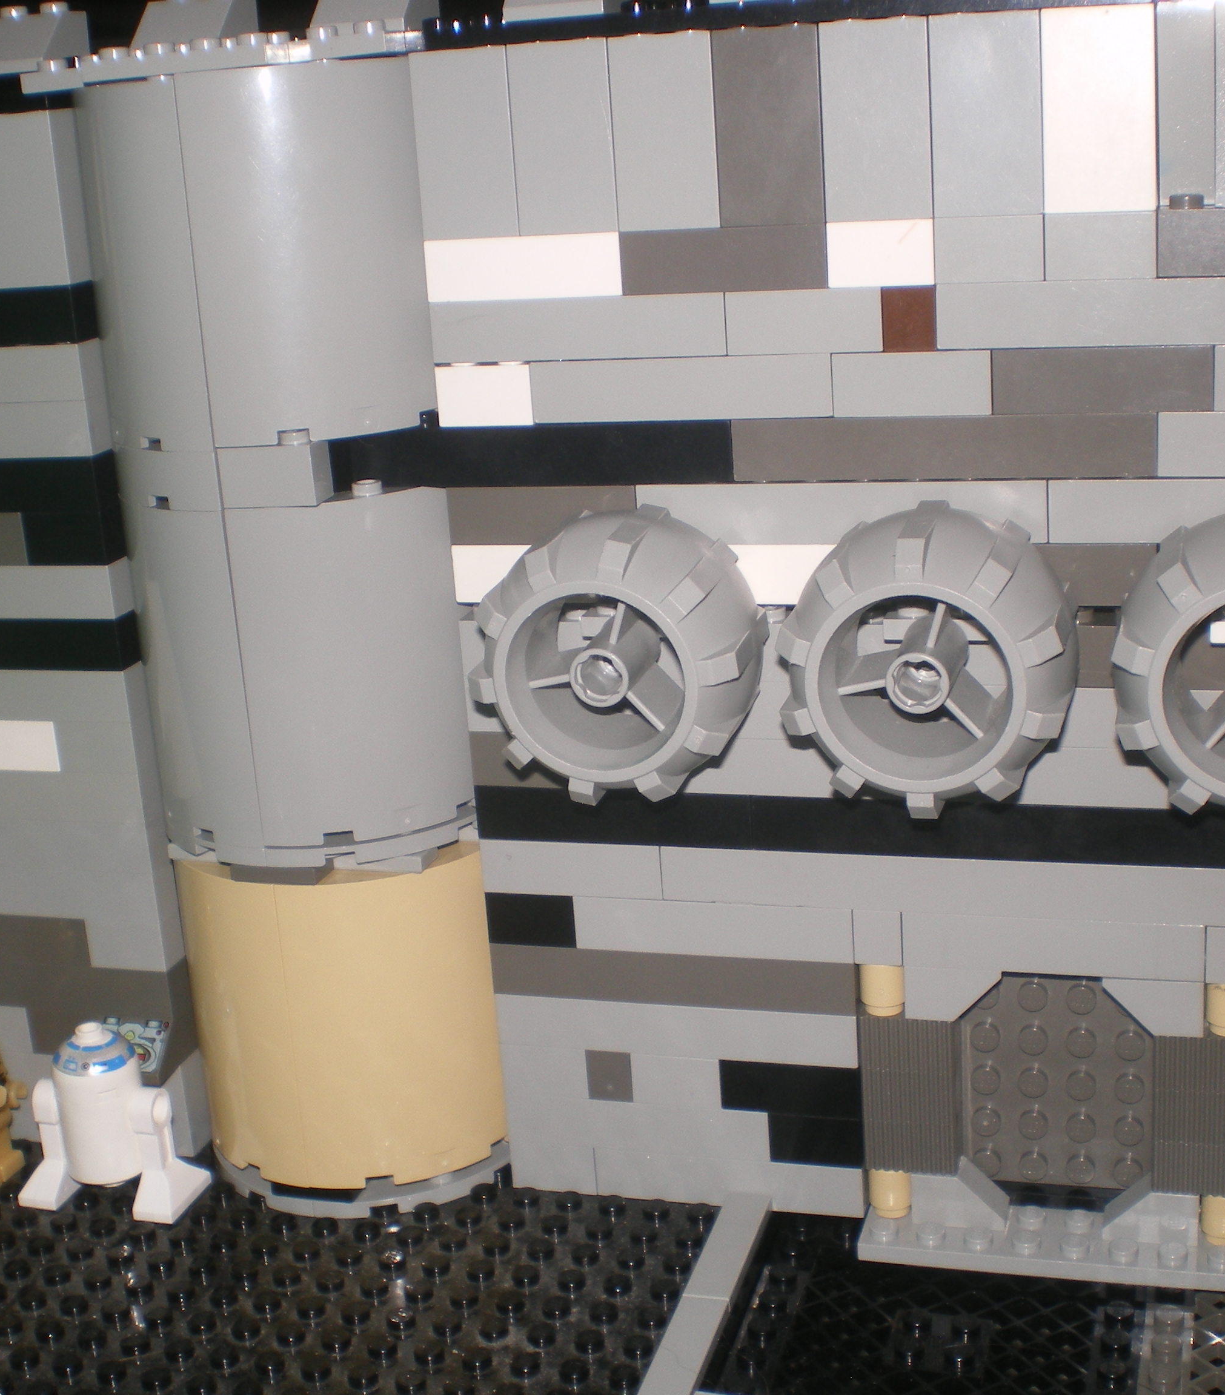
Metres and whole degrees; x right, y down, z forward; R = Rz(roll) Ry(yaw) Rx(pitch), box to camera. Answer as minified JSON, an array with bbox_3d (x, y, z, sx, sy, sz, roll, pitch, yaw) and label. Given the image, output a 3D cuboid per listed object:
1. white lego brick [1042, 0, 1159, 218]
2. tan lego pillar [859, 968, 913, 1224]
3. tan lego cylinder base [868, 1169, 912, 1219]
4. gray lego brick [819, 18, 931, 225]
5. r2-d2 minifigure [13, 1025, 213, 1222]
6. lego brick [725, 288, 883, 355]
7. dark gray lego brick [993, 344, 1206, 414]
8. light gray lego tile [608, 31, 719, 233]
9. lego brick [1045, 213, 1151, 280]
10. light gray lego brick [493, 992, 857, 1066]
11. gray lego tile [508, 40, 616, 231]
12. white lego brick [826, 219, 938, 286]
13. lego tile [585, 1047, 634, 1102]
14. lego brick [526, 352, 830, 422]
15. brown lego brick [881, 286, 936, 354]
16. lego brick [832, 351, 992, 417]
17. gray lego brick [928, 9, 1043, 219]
[{"bbox_3d":[0.069,-0.084,0.291,0.016,0.029,0.008,1,17,17],"label":"white lego brick"},{"bbox_3d":[0.046,0.066,0.344,0.008,0.048,0.008,-4,16,1],"label":"tan lego pillar"},{"bbox_3d":[0.048,0.084,0.352,0.008,0.010,0.008,1,17,17],"label":"tan lego cylinder base"},{"bbox_3d":[0.040,-0.086,0.303,0.016,0.029,0.016,1,18,17],"label":"gray lego brick"},{"bbox_3d":[-0.093,0.076,0.370,0.032,0.034,0.016,1,17,17],"label":"r2-d2 minifigure"},{"bbox_3d":[0.030,-0.058,0.312,0.024,0.010,0.008,1,17,17],"label":"lego brick"},{"bbox_3d":[0.073,-0.048,0.304,0.032,0.010,0.016,1,18,17],"label":"dark gray lego brick"},{"bbox_3d":[0.010,-0.086,0.311,0.016,0.029,0.016,1,18,17],"label":"light gray lego tile"},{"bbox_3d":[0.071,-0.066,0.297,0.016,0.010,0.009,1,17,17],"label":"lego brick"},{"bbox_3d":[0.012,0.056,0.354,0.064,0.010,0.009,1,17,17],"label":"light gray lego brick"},{"bbox_3d":[-0.006,-0.086,0.314,0.016,0.029,0.009,1,17,17],"label":"gray lego tile"},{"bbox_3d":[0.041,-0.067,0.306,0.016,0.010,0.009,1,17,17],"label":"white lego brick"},{"bbox_3d":[0.001,0.064,0.358,0.008,0.010,0.008,1,18,17],"label":"lego tile"},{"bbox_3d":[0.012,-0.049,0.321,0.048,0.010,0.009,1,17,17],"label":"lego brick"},{"bbox_3d":[0.045,-0.057,0.306,0.008,0.010,0.008,1,17,17],"label":"brown lego brick"},{"bbox_3d":[0.046,-0.048,0.310,0.024,0.010,0.008,1,17,17],"label":"lego brick"},{"bbox_3d":[0.055,-0.084,0.296,0.016,0.029,0.009,1,17,17],"label":"gray lego brick"}]

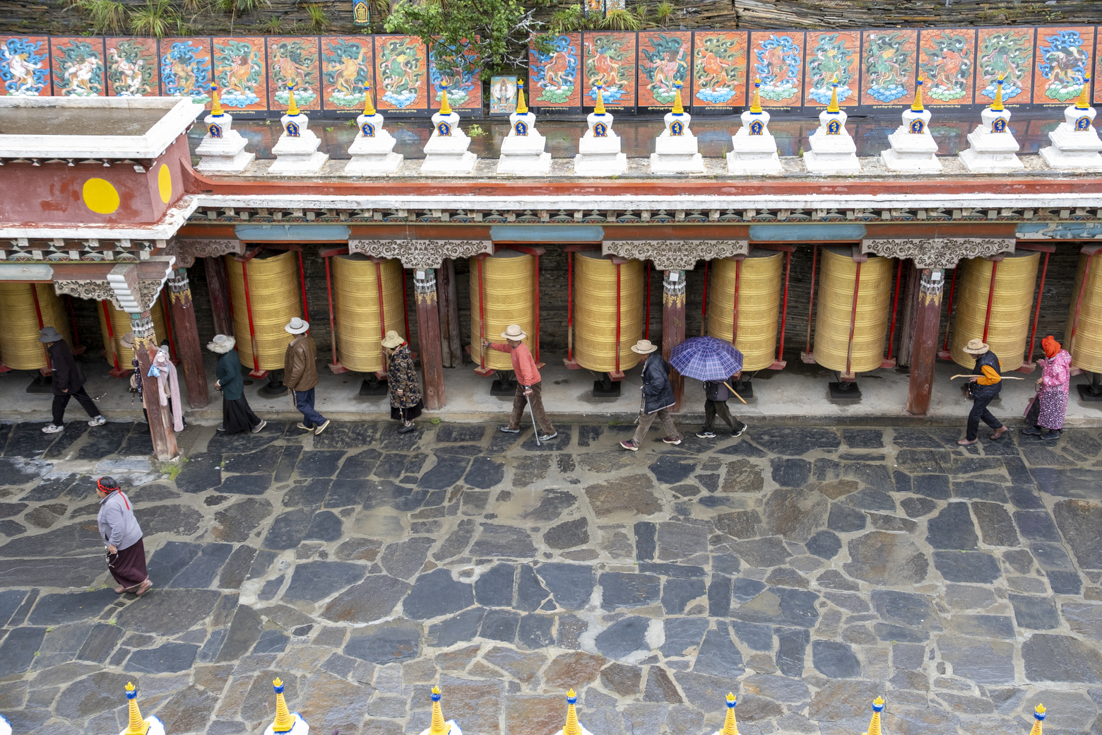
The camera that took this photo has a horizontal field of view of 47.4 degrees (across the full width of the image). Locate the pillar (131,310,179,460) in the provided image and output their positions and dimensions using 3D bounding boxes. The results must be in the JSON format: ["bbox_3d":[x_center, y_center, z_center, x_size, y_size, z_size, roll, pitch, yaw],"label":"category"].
[{"bbox_3d":[-5.426,0.210,17.156,0.320,2.226,0.320,0,25,2],"label":"pillar"}]

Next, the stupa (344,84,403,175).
[{"bbox_3d":[-2.442,-3.290,17.015,0.700,1.162,0.680,0,26,2],"label":"stupa"}]

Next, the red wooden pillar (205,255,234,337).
[{"bbox_3d":[-5.100,-1.169,19.263,0.300,2.420,0.300,0,26,2],"label":"red wooden pillar"}]

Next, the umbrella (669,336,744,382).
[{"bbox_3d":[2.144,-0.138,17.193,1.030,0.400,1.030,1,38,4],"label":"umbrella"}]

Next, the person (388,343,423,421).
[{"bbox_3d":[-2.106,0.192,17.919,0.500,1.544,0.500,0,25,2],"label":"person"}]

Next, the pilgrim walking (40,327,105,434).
[{"bbox_3d":[-6.876,0.155,17.688,0.841,1.587,0.511,0,25,4],"label":"pilgrim walking"}]

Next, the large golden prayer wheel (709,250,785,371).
[{"bbox_3d":[2.785,-0.937,18.048,0.990,1.735,0.990,0,26,2],"label":"large golden prayer wheel"}]

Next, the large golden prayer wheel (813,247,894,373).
[{"bbox_3d":[4.238,-0.900,17.584,0.969,1.690,0.969,0,25,4],"label":"large golden prayer wheel"}]

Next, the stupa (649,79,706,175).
[{"bbox_3d":[1.695,-3.275,16.799,0.692,1.149,0.692,0,25,2],"label":"stupa"}]

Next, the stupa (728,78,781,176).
[{"bbox_3d":[2.745,-3.293,16.894,0.717,1.179,0.717,0,25,4],"label":"stupa"}]

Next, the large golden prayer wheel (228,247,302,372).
[{"bbox_3d":[-4.095,-0.922,18.145,0.969,1.699,0.969,-1,25,1],"label":"large golden prayer wheel"}]

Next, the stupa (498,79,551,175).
[{"bbox_3d":[-0.376,-3.282,16.928,0.700,1.197,0.680,0,26,2],"label":"stupa"}]

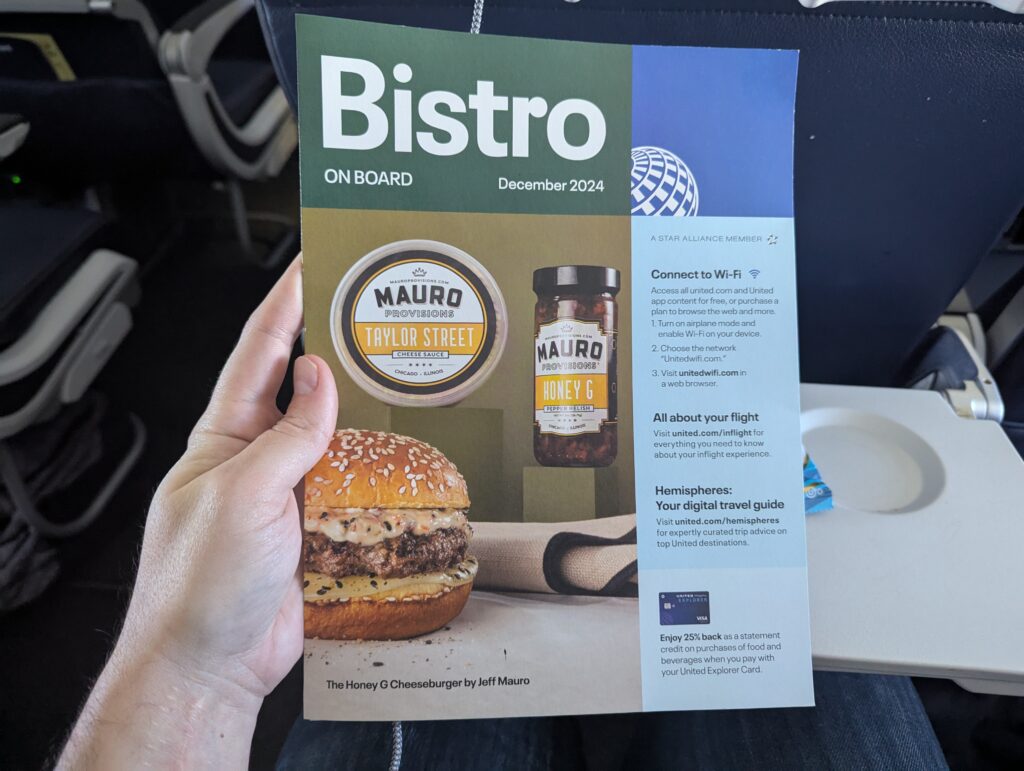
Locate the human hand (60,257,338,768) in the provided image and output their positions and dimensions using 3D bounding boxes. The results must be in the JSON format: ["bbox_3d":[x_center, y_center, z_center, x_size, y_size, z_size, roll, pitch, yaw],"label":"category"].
[{"bbox_3d":[-0.096,0.040,0.285,0.083,0.085,0.220,5,73,43],"label":"human hand"}]

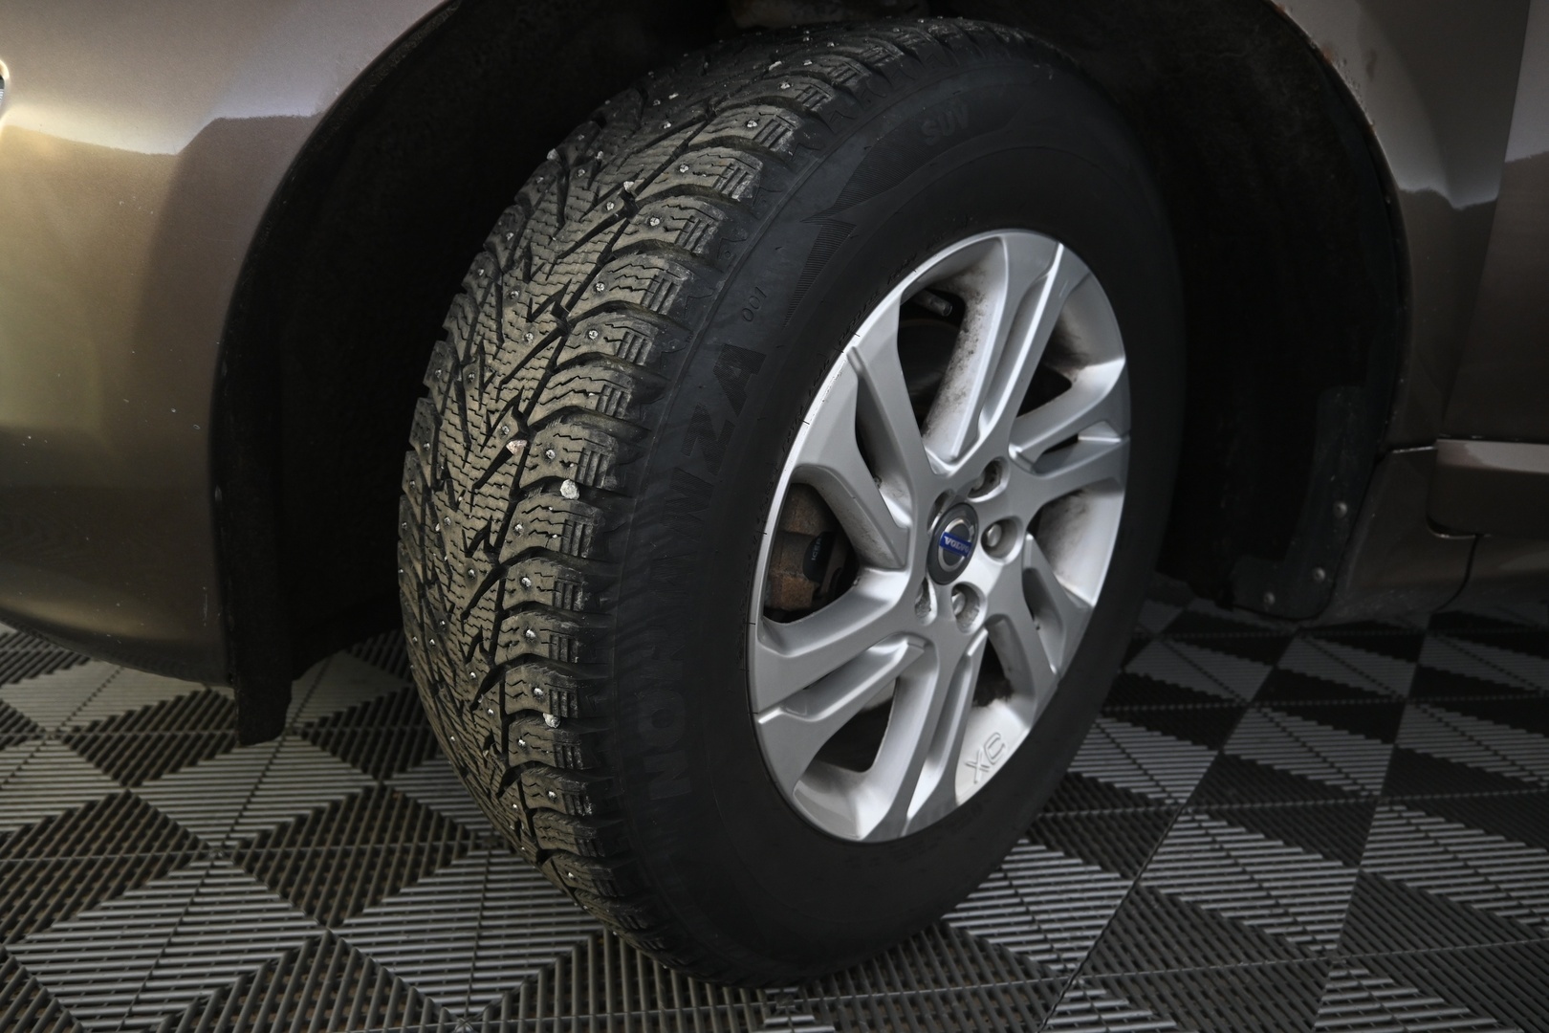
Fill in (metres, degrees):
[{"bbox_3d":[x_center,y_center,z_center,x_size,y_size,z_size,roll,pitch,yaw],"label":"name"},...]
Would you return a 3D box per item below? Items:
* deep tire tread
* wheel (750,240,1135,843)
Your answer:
[{"bbox_3d":[0.077,-0.003,0.859,0.735,0.735,0.230,-12,21,-44],"label":"deep tire tread"},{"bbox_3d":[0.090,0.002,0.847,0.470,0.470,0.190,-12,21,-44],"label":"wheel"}]

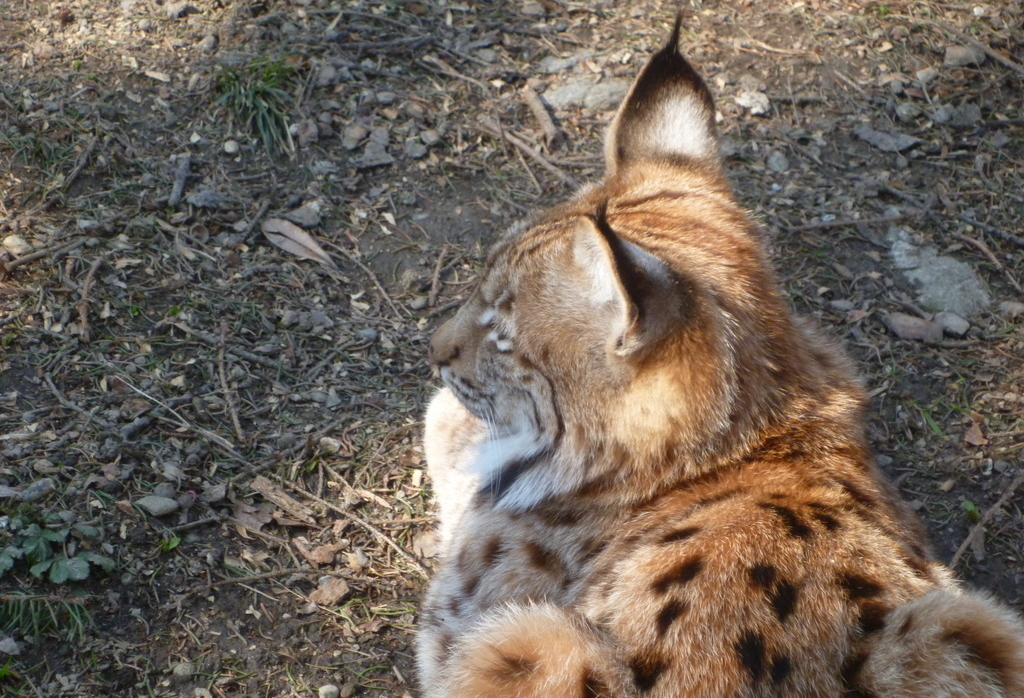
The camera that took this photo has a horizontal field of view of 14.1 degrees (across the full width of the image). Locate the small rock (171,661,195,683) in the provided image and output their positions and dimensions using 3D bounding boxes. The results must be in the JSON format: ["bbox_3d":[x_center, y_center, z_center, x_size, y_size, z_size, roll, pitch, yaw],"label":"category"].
[{"bbox_3d":[-0.239,0.236,3.018,0.019,0.013,0.018,0,42,0],"label":"small rock"}]

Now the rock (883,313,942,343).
[{"bbox_3d":[0.359,-0.019,3.714,0.054,0.016,0.024,15,42,17],"label":"rock"}]

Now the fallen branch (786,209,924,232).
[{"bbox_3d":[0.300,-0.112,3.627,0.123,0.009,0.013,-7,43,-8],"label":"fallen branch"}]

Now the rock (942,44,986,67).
[{"bbox_3d":[0.442,-0.286,4.032,0.041,0.016,0.026,7,41,8],"label":"rock"}]

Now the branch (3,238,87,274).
[{"bbox_3d":[-0.405,-0.083,3.595,0.074,0.010,0.014,-20,47,-20],"label":"branch"}]

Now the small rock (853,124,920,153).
[{"bbox_3d":[0.314,-0.177,3.476,0.057,0.014,0.030,14,44,15],"label":"small rock"}]

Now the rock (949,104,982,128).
[{"bbox_3d":[0.433,-0.223,3.958,0.030,0.015,0.029,0,40,0],"label":"rock"}]

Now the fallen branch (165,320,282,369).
[{"bbox_3d":[-0.229,-0.004,3.286,0.102,0.009,0.011,19,45,20],"label":"fallen branch"}]

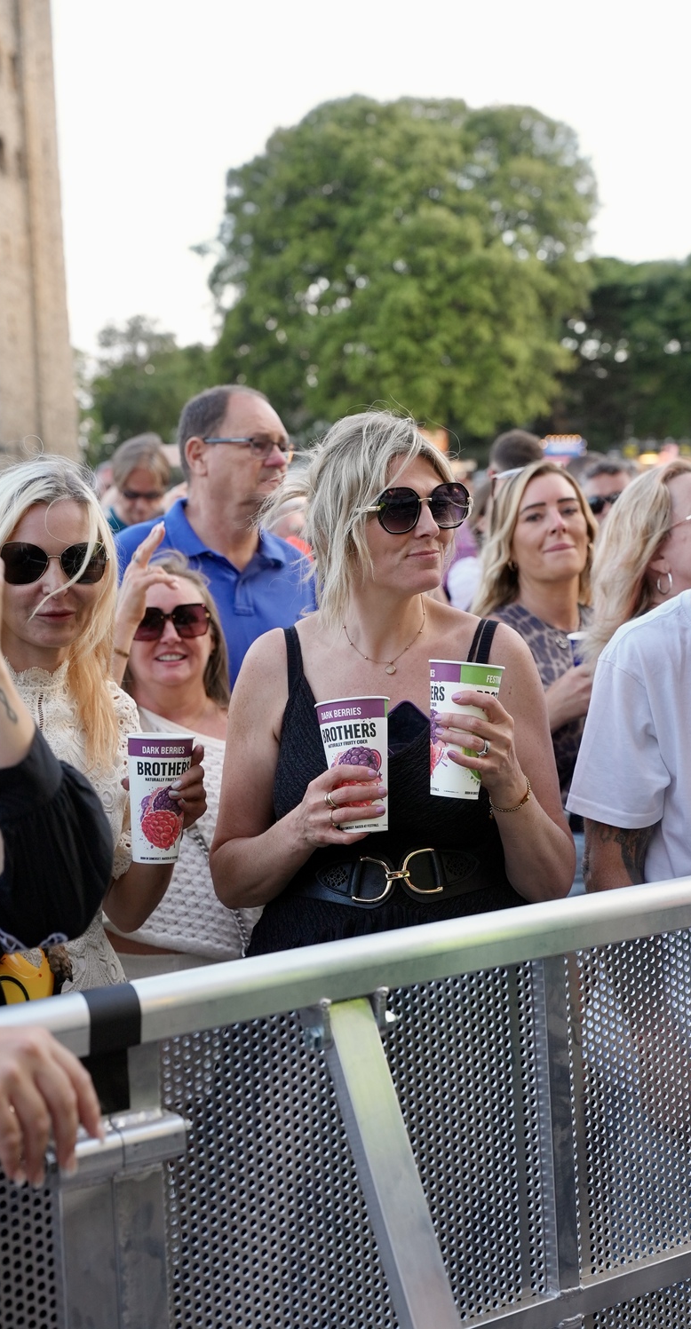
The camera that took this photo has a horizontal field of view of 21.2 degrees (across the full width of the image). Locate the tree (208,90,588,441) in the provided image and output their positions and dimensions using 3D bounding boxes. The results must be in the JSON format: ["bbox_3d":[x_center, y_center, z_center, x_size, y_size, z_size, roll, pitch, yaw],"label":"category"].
[{"bbox_3d":[2.280,-14.450,74.300,15.800,17.300,15.000,-2,6,0],"label":"tree"}]

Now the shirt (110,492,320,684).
[{"bbox_3d":[-0.260,0.030,3.770,0.510,0.730,0.310,-5,6,-27],"label":"shirt"}]

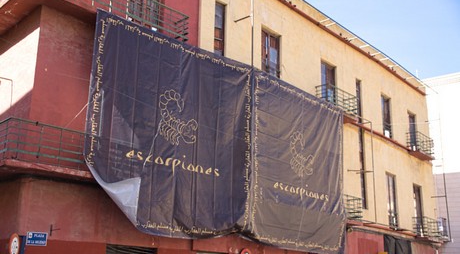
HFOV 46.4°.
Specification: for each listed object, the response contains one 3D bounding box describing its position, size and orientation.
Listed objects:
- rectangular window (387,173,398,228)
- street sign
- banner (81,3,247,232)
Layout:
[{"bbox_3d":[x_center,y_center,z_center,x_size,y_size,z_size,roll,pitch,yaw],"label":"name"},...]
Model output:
[{"bbox_3d":[7.765,3.520,25.719,0.130,2.576,1.154,-13,-21,40],"label":"rectangular window"},{"bbox_3d":[-4.237,2.479,11.826,0.025,0.286,0.493,-13,-21,40],"label":"street sign"},{"bbox_3d":[-1.354,0.179,14.785,0.300,5.488,5.914,-13,-21,40],"label":"banner"}]

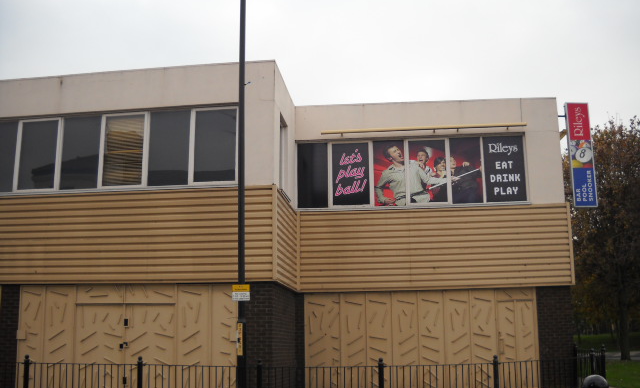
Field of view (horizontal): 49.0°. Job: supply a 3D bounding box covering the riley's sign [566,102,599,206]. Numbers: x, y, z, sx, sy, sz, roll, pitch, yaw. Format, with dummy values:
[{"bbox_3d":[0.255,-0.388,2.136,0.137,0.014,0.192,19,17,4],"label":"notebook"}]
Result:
[{"bbox_3d":[6.595,-0.969,17.780,0.551,2.710,0.200,-1,-12,4],"label":"riley's sign"}]

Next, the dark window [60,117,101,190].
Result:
[{"bbox_3d":[-5.273,-0.917,15.474,0.916,1.656,0.100,-2,-12,7],"label":"dark window"}]

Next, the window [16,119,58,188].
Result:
[{"bbox_3d":[-5.940,-0.810,14.785,0.865,1.518,0.100,-2,-12,6],"label":"window"}]

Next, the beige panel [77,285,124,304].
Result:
[{"bbox_3d":[-4.430,2.030,14.200,1.050,0.400,0.070,-2,-11,7],"label":"beige panel"}]

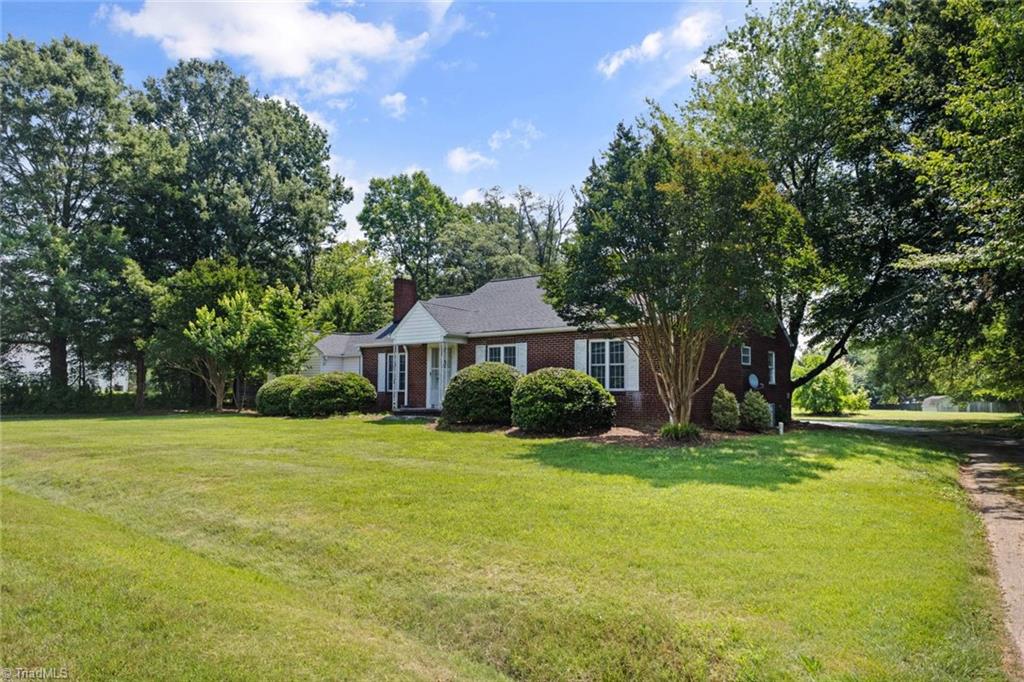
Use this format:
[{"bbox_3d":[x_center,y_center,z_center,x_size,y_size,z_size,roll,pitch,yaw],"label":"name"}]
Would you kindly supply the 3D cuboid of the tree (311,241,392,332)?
[{"bbox_3d":[-10.207,-1.020,42.187,5.800,10.401,5.600,1,-4,-14],"label":"tree"}]

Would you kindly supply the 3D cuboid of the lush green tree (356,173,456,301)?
[{"bbox_3d":[-7.835,-3.966,50.425,7.400,17.481,7.200,1,-4,-9],"label":"lush green tree"}]

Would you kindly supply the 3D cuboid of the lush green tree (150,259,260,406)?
[{"bbox_3d":[-15.739,-0.472,35.159,5.310,7.660,5.310,0,-5,0],"label":"lush green tree"}]

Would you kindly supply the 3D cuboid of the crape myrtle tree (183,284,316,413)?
[{"bbox_3d":[-11.659,0.265,30.081,5.720,5.570,5.720,0,-5,0],"label":"crape myrtle tree"}]

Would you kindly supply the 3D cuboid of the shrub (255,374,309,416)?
[{"bbox_3d":[-8.278,2.047,25.619,2.800,1.502,2.700,-3,-5,38],"label":"shrub"}]

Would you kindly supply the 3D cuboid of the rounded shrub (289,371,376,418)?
[{"bbox_3d":[-6.346,1.892,24.126,3.100,1.592,2.700,-3,-5,38],"label":"rounded shrub"}]

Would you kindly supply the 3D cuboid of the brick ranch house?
[{"bbox_3d":[0.428,0.096,28.427,18.700,6.100,12.200,-3,-6,36],"label":"brick ranch house"}]

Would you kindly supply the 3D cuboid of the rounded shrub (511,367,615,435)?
[{"bbox_3d":[1.364,1.567,18.434,2.810,1.760,2.810,0,-5,0],"label":"rounded shrub"}]

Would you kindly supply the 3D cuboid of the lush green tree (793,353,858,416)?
[{"bbox_3d":[15.628,2.086,34.239,3.600,3.123,3.500,-2,-5,24],"label":"lush green tree"}]

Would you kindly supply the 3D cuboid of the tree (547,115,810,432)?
[{"bbox_3d":[4.195,-1.785,17.407,6.460,8.130,6.460,0,-5,0],"label":"tree"}]

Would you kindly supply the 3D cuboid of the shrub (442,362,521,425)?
[{"bbox_3d":[-0.894,1.572,20.340,2.350,1.860,2.350,0,-5,0],"label":"shrub"}]

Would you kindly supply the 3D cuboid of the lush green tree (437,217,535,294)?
[{"bbox_3d":[-2.239,-2.468,53.323,8.000,14.917,7.600,0,-4,-2],"label":"lush green tree"}]

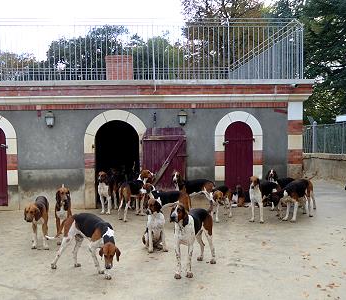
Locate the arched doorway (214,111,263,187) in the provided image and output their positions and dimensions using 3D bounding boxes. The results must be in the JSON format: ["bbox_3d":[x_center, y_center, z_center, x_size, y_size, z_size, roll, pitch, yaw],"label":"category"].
[{"bbox_3d":[1.392,0.186,7.933,1.037,2.006,0.200,-1,3,-3],"label":"arched doorway"}]

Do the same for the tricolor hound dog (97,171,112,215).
[{"bbox_3d":[-1.314,0.830,7.483,0.320,0.800,0.850,-1,2,7],"label":"tricolor hound dog"}]

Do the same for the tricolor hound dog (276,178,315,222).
[{"bbox_3d":[2.219,0.880,6.632,0.980,0.720,0.280,-3,4,-42],"label":"tricolor hound dog"}]

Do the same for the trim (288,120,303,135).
[{"bbox_3d":[2.603,-0.482,7.942,0.337,0.289,0.150,-1,3,-3],"label":"trim"}]

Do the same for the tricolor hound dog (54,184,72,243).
[{"bbox_3d":[-1.640,0.930,5.503,0.290,0.780,0.820,-1,3,-14],"label":"tricolor hound dog"}]

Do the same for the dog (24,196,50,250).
[{"bbox_3d":[-1.906,1.012,5.186,0.330,0.650,0.880,-1,3,-14],"label":"dog"}]

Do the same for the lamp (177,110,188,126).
[{"bbox_3d":[0.206,-0.648,7.585,0.203,0.326,0.230,-1,2,-3],"label":"lamp"}]

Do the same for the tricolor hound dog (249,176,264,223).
[{"bbox_3d":[1.638,0.846,6.663,0.270,0.800,0.850,1,3,37],"label":"tricolor hound dog"}]

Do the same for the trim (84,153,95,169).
[{"bbox_3d":[-1.717,0.232,7.705,0.225,0.325,0.120,-1,2,-3],"label":"trim"}]

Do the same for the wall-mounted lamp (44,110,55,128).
[{"bbox_3d":[-2.457,-0.608,7.495,0.193,0.339,0.220,-1,3,-3],"label":"wall-mounted lamp"}]

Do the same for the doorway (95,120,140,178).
[{"bbox_3d":[-1.163,0.301,7.859,0.920,1.843,0.250,-1,3,-3],"label":"doorway"}]

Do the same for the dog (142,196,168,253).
[{"bbox_3d":[-0.242,0.966,4.985,0.340,0.710,0.560,-1,2,-9],"label":"dog"}]

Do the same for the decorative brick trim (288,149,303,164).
[{"bbox_3d":[2.612,0.146,7.971,0.338,0.321,0.150,-1,3,-3],"label":"decorative brick trim"}]

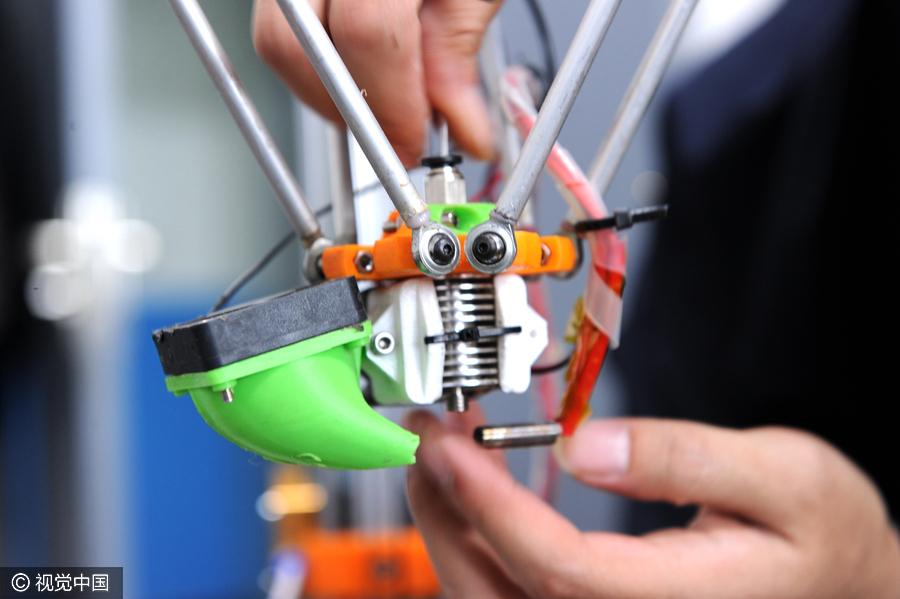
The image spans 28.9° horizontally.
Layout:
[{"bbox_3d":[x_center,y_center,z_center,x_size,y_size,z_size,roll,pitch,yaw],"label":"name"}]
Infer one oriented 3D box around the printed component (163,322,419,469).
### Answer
[{"bbox_3d":[-0.035,0.026,0.418,0.056,0.037,0.041,-9,0,-24],"label":"printed component"}]

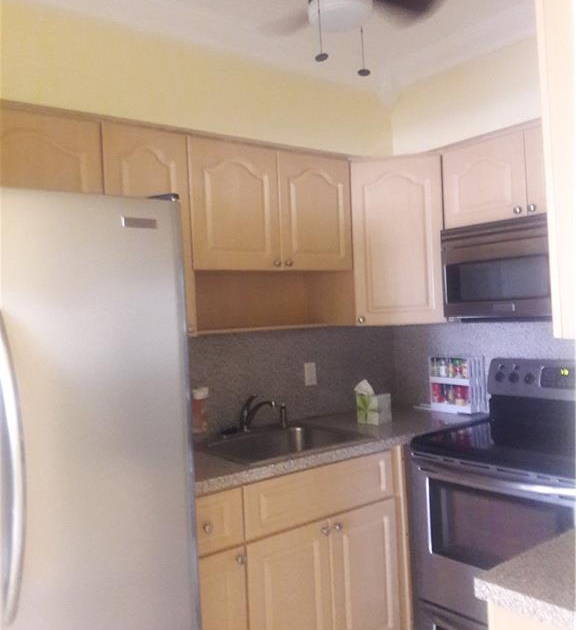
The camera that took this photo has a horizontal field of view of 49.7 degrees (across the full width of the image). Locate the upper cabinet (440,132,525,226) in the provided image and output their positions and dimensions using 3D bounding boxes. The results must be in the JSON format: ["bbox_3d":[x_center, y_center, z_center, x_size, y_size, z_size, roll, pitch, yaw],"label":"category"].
[{"bbox_3d":[0.944,-0.555,2.711,0.325,0.336,0.400,-2,0,-38],"label":"upper cabinet"}]

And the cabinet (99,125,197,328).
[{"bbox_3d":[-0.586,-0.287,2.346,0.335,0.752,0.325,-2,0,-38],"label":"cabinet"}]

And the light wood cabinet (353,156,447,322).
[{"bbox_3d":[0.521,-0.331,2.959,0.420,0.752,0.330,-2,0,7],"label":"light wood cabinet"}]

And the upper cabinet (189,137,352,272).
[{"bbox_3d":[-0.133,-0.428,2.700,0.824,0.505,0.325,-2,0,-38],"label":"upper cabinet"}]

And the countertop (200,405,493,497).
[{"bbox_3d":[0.146,0.522,2.682,1.690,0.042,0.640,-2,0,-38],"label":"countertop"}]

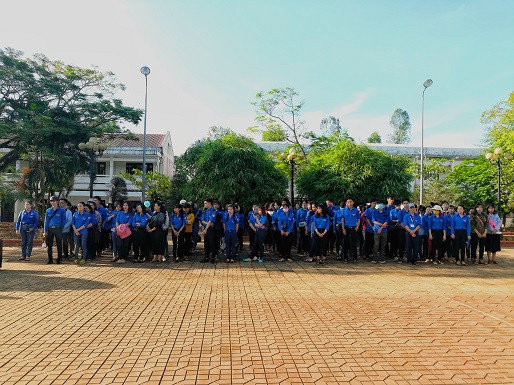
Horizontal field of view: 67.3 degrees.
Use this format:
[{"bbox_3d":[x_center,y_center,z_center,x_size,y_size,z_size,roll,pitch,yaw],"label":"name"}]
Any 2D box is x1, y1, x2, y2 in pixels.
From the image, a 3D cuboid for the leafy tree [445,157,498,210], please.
[{"bbox_3d":[10.804,0.308,19.437,2.800,4.055,2.700,1,-2,-4],"label":"leafy tree"}]

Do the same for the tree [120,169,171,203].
[{"bbox_3d":[-5.584,0.407,19.498,2.628,3.350,2.500,0,-2,0],"label":"tree"}]

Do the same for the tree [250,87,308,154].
[{"bbox_3d":[1.399,-2.211,24.092,3.607,8.904,3.600,0,-2,0],"label":"tree"}]

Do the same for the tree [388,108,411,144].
[{"bbox_3d":[21.279,-4.466,57.747,3.600,16.328,3.600,1,-2,-4],"label":"tree"}]

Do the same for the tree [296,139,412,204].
[{"bbox_3d":[4.674,-0.279,18.521,5.561,4.652,5.000,0,-2,0],"label":"tree"}]

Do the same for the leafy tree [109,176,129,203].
[{"bbox_3d":[-6.973,0.635,19.490,0.960,2.893,1.000,0,-2,0],"label":"leafy tree"}]

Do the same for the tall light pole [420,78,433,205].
[{"bbox_3d":[7.772,-1.573,17.866,0.450,7.492,1.100,0,-2,0],"label":"tall light pole"}]

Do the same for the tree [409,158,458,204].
[{"bbox_3d":[9.523,0.138,21.008,2.666,3.993,2.600,0,-2,0],"label":"tree"}]

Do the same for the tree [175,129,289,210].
[{"bbox_3d":[-1.335,-0.458,18.721,5.100,5.129,4.800,1,-2,-4],"label":"tree"}]

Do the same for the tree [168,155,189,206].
[{"bbox_3d":[-4.223,0.044,20.511,1.381,4.145,1.600,0,-2,0],"label":"tree"}]

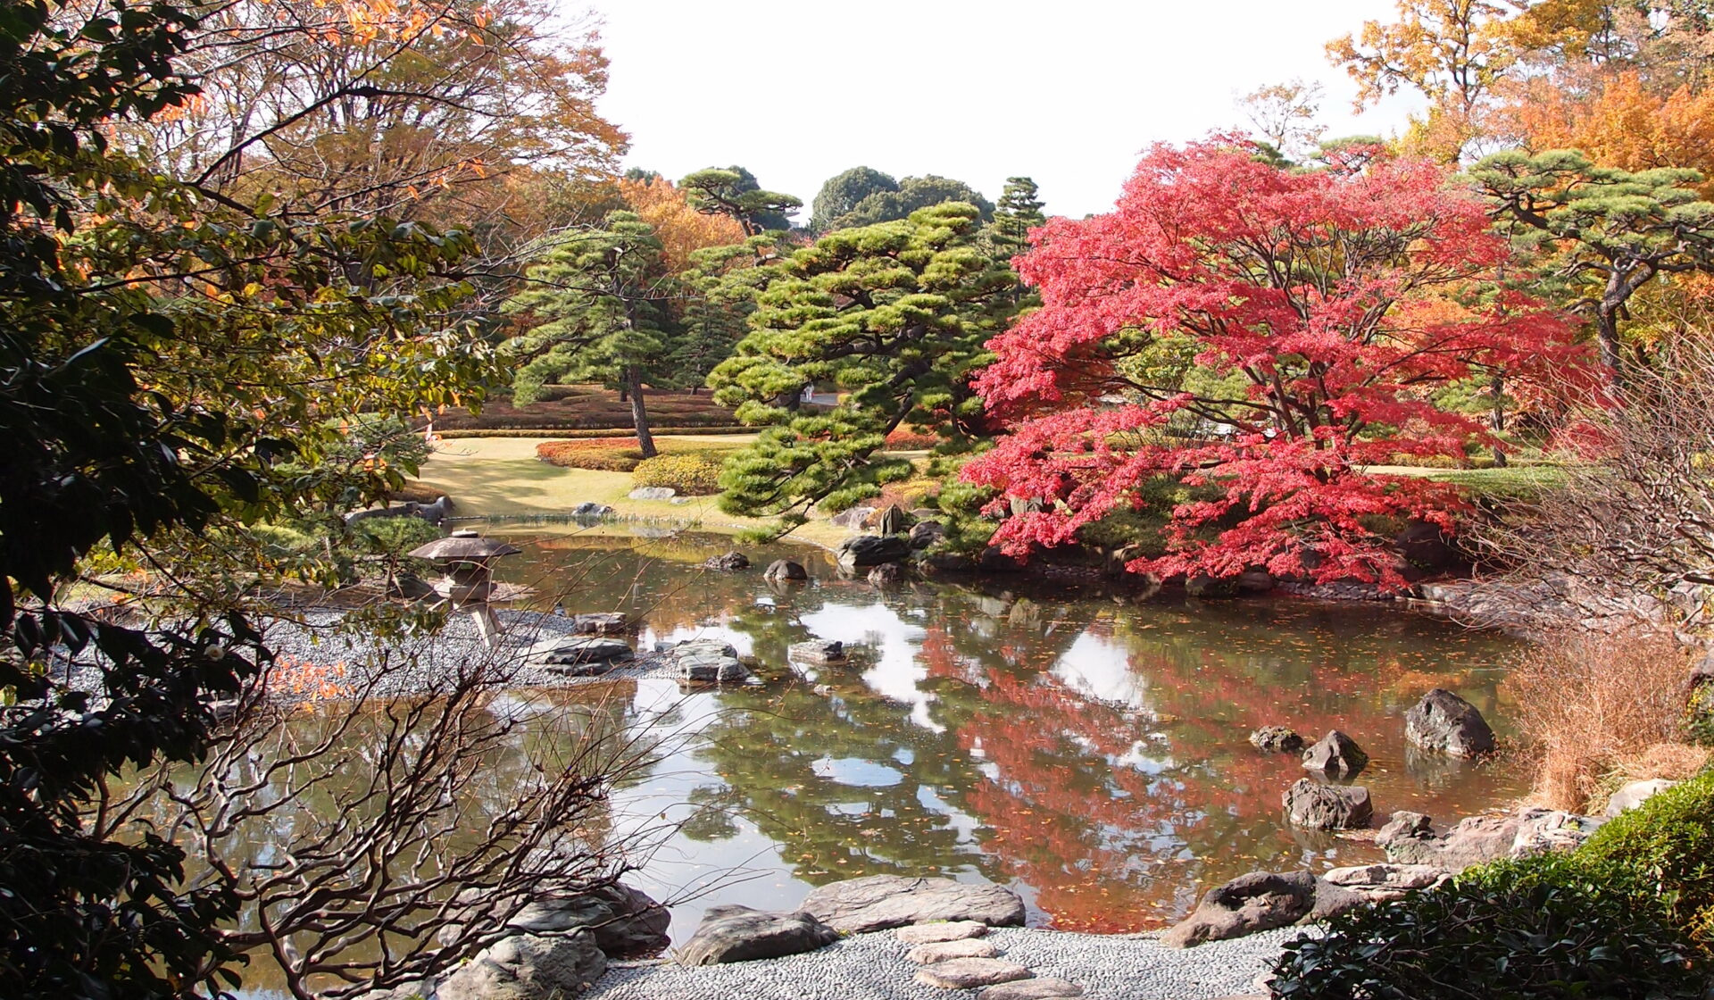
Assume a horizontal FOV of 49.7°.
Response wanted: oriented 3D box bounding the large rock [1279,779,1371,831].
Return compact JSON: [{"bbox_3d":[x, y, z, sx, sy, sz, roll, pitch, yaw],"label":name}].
[{"bbox_3d":[3.547,2.270,13.934,0.652,0.325,0.489,1,4,14],"label":"large rock"}]

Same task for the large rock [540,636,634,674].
[{"bbox_3d":[-3.023,1.699,20.392,1.091,0.361,0.709,-1,4,-8],"label":"large rock"}]

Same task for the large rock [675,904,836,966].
[{"bbox_3d":[-0.587,2.506,10.793,0.939,0.213,0.516,-2,4,-21],"label":"large rock"}]

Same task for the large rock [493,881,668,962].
[{"bbox_3d":[-1.667,2.495,11.153,1.020,0.380,0.600,0,3,0],"label":"large rock"}]

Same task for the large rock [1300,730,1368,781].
[{"bbox_3d":[4.291,2.243,16.596,0.560,0.380,0.450,0,3,0],"label":"large rock"}]

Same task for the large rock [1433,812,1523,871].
[{"bbox_3d":[4.280,2.327,12.692,0.592,0.328,0.521,1,4,19],"label":"large rock"}]

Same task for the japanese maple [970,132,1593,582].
[{"bbox_3d":[7.898,-2.828,34.697,11.200,8.000,9.000,0,3,0],"label":"japanese maple"}]

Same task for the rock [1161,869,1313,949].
[{"bbox_3d":[2.336,2.453,11.370,0.950,0.340,0.480,-2,4,-26],"label":"rock"}]

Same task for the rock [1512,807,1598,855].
[{"bbox_3d":[4.870,2.295,12.875,0.582,0.250,0.512,2,4,21],"label":"rock"}]

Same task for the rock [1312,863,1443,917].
[{"bbox_3d":[3.355,2.463,11.824,0.800,0.270,0.500,0,3,-5],"label":"rock"}]

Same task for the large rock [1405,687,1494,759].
[{"bbox_3d":[5.337,1.966,16.611,0.794,0.557,0.675,1,4,18],"label":"large rock"}]

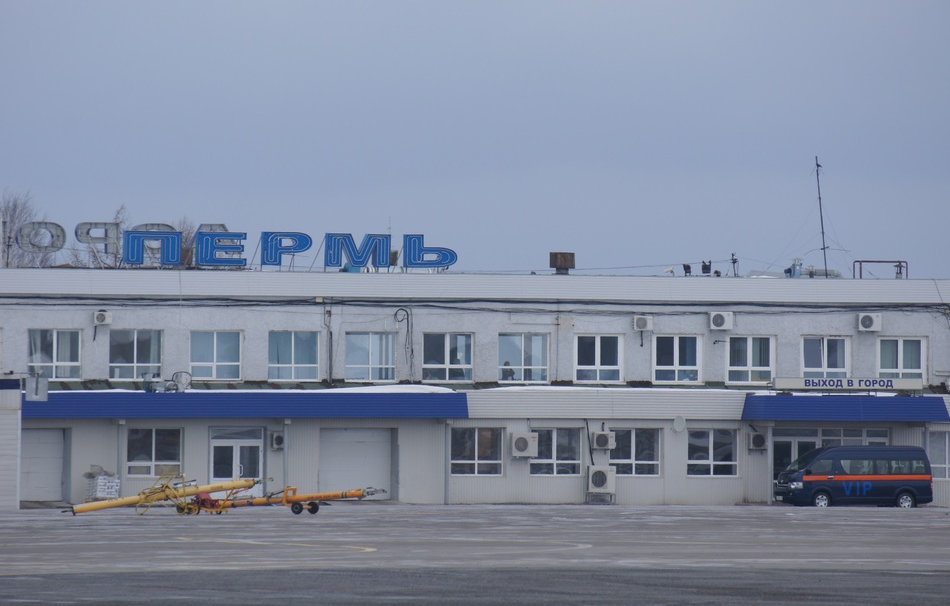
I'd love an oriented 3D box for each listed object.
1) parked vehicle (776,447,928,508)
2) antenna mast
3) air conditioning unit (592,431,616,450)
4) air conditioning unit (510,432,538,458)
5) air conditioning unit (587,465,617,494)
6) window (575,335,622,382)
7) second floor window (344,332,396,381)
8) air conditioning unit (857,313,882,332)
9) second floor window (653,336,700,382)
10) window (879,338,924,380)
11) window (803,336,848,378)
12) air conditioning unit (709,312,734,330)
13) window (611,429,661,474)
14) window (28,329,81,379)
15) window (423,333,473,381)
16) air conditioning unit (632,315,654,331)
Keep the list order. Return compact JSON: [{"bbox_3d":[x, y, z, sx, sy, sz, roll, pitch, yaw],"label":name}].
[{"bbox_3d":[13.353,6.179,292.885,5.380,2.285,1.880,1,-1,-22],"label":"parked vehicle"},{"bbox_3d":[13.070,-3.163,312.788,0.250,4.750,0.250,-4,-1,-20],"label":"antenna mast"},{"bbox_3d":[4.521,4.850,292.175,0.796,0.591,0.280,1,-1,-23],"label":"air conditioning unit"},{"bbox_3d":[1.785,5.037,293.622,0.940,0.850,0.340,1,-1,-20],"label":"air conditioning unit"},{"bbox_3d":[4.483,6.246,293.937,0.970,0.950,0.350,1,-1,-21],"label":"air conditioning unit"},{"bbox_3d":[4.597,2.059,305.482,1.930,1.820,0.150,1,-1,-20],"label":"window"},{"bbox_3d":[-3.768,1.921,296.658,1.900,1.780,0.150,1,-1,-21],"label":"second floor window"},{"bbox_3d":[14.666,0.725,308.809,0.860,0.650,0.320,1,-1,-20],"label":"air conditioning unit"},{"bbox_3d":[7.336,2.047,300.920,1.880,1.770,0.150,1,-1,-21],"label":"second floor window"},{"bbox_3d":[15.934,2.180,309.608,1.930,1.820,0.150,1,-1,-20],"label":"window"},{"bbox_3d":[12.602,2.048,299.458,1.894,1.708,0.120,1,-1,-23],"label":"window"},{"bbox_3d":[8.795,0.642,297.508,0.867,0.616,0.300,1,-1,-23],"label":"air conditioning unit"},{"bbox_3d":[5.620,5.283,292.985,1.931,1.657,0.120,1,-1,-23],"label":"window"},{"bbox_3d":[-15.084,1.868,298.318,1.930,1.820,0.150,1,-1,-20],"label":"window"},{"bbox_3d":[-0.986,1.961,297.726,1.900,1.750,0.150,1,-1,-21],"label":"window"},{"bbox_3d":[6.087,0.748,300.075,0.800,0.540,0.300,1,-1,-21],"label":"air conditioning unit"}]

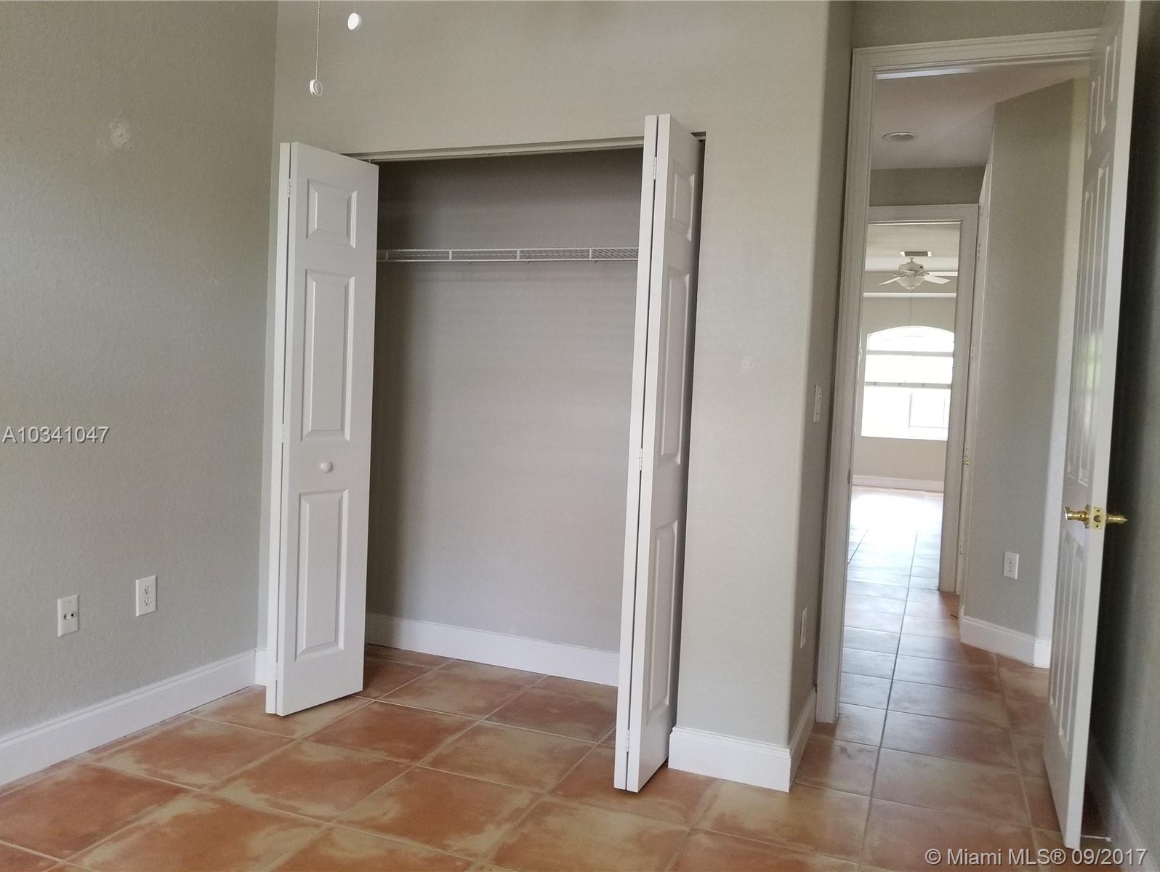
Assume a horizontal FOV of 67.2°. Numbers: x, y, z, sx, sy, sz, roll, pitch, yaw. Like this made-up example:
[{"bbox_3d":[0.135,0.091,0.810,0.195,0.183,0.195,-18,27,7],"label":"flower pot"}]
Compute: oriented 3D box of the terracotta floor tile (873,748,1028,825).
[{"bbox_3d":[1.188,1.129,2.814,0.448,0.012,0.446,3,2,22],"label":"terracotta floor tile"}]

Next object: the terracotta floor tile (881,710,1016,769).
[{"bbox_3d":[1.355,1.120,3.220,0.448,0.012,0.446,3,2,22],"label":"terracotta floor tile"}]

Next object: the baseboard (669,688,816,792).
[{"bbox_3d":[0.594,1.019,3.075,0.390,0.136,0.650,3,2,22],"label":"baseboard"}]

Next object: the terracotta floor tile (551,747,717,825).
[{"bbox_3d":[0.188,1.096,2.757,0.457,0.014,0.440,3,3,22],"label":"terracotta floor tile"}]

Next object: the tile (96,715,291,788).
[{"bbox_3d":[-1.232,1.024,2.838,0.448,0.012,0.446,3,2,22],"label":"tile"}]

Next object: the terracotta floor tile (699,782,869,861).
[{"bbox_3d":[0.610,1.121,2.585,0.457,0.014,0.440,3,3,22],"label":"terracotta floor tile"}]

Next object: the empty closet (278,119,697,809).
[{"bbox_3d":[-0.250,0.016,3.322,1.498,2.059,0.889,3,3,22],"label":"empty closet"}]

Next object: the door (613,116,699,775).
[{"bbox_3d":[0.247,0.053,2.815,0.123,2.033,0.365,3,3,25],"label":"door"}]

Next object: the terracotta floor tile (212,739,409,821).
[{"bbox_3d":[-0.817,1.049,2.669,0.448,0.012,0.446,3,2,22],"label":"terracotta floor tile"}]

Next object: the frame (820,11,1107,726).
[{"bbox_3d":[1.369,-0.142,3.181,0.844,2.517,0.143,3,3,22],"label":"frame"}]

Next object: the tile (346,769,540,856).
[{"bbox_3d":[-0.397,1.073,2.505,0.448,0.012,0.446,3,2,22],"label":"tile"}]

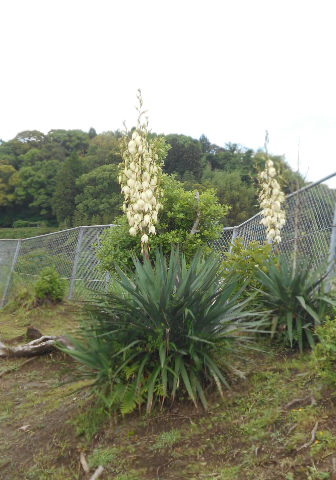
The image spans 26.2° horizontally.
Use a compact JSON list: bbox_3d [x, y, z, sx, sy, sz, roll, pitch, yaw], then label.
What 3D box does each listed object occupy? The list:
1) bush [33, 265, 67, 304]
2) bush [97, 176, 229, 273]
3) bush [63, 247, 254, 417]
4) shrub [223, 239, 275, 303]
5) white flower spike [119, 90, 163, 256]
[{"bbox_3d":[-2.037,0.789,12.500,0.560,0.660,0.550,0,0,0],"label":"bush"},{"bbox_3d":[-0.058,0.005,7.600,1.400,1.400,1.250,0,0,0],"label":"bush"},{"bbox_3d":[-0.040,0.546,4.450,1.180,0.970,1.100,0,0,0],"label":"bush"},{"bbox_3d":[0.770,0.321,6.900,0.520,0.660,0.500,0,0,0],"label":"shrub"},{"bbox_3d":[-0.170,-0.410,4.450,0.270,1.020,0.270,0,0,0],"label":"white flower spike"}]

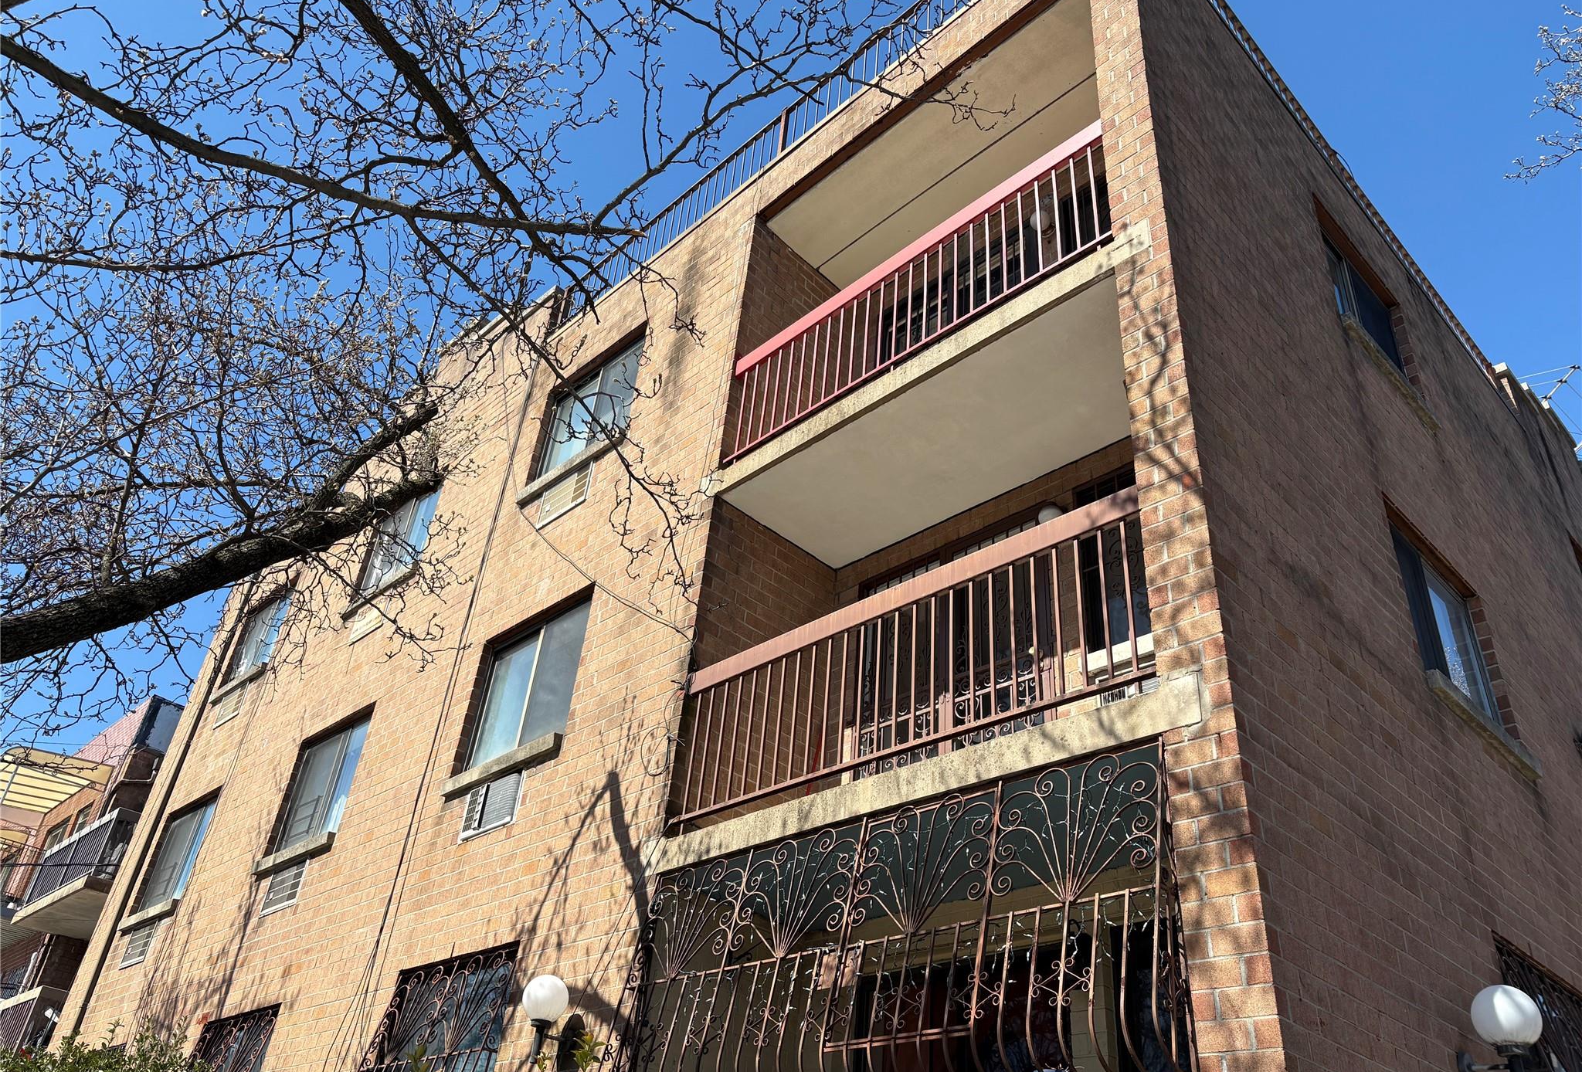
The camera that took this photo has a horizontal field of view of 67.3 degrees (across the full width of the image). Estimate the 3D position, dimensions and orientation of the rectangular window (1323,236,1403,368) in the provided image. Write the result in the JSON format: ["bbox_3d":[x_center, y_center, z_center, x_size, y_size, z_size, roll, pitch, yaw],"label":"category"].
[{"bbox_3d":[4.147,-1.590,8.663,1.450,1.218,0.121,32,-42,-33],"label":"rectangular window"}]

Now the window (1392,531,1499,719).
[{"bbox_3d":[3.905,0.597,7.155,1.450,1.218,0.121,32,-42,-33],"label":"window"}]

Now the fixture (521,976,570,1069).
[{"bbox_3d":[-1.304,2.601,6.379,0.318,0.445,0.245,32,-42,-33],"label":"fixture"}]

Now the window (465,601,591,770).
[{"bbox_3d":[-1.924,1.147,8.833,0.121,1.218,1.450,32,-42,-33],"label":"window"}]

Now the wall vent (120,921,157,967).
[{"bbox_3d":[-6.813,4.270,12.437,0.081,0.403,0.715,32,-42,-33],"label":"wall vent"}]

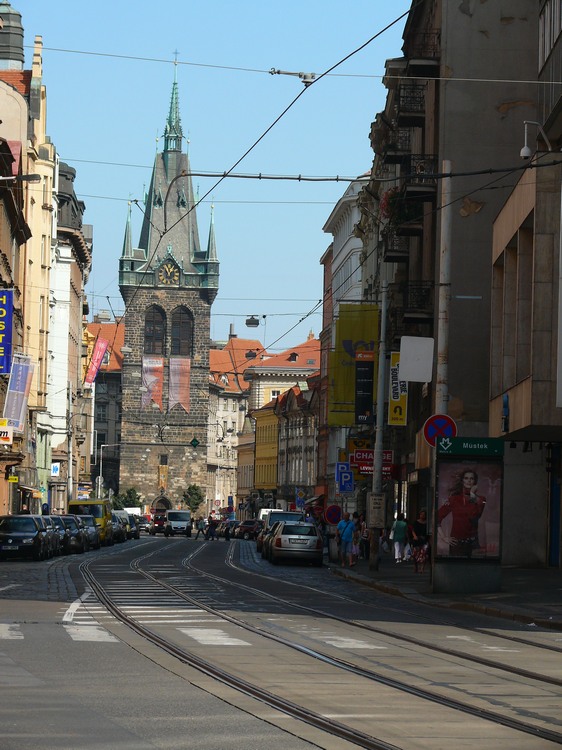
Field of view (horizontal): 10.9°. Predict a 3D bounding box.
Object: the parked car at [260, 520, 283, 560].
[{"bbox_3d":[0.240,6.188,109.800,1.720,1.450,4.250,2,-3,-2],"label":"parked car"}]

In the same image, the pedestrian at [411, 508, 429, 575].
[{"bbox_3d":[3.728,4.476,79.000,0.500,1.660,0.360,1,-3,6],"label":"pedestrian"}]

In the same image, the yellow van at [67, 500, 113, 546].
[{"bbox_3d":[-9.882,7.649,152.000,1.950,2.250,5.000,1,-3,-1],"label":"yellow van"}]

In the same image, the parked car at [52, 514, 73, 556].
[{"bbox_3d":[-8.700,5.979,110.000,1.740,1.460,4.300,0,-3,0],"label":"parked car"}]

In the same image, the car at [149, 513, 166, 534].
[{"bbox_3d":[-9.859,12.333,241.000,1.700,1.560,4.100,0,-3,-1],"label":"car"}]

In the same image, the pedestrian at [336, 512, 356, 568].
[{"bbox_3d":[2.022,5.002,90.500,0.560,1.700,0.380,1,-3,-1],"label":"pedestrian"}]

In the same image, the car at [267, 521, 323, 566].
[{"bbox_3d":[0.507,5.502,96.300,1.660,1.450,4.230,1,-3,-1],"label":"car"}]

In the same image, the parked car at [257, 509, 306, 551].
[{"bbox_3d":[0.120,6.941,130.000,1.800,1.750,4.400,0,-3,-1],"label":"parked car"}]

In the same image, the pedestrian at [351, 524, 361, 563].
[{"bbox_3d":[2.406,5.413,94.500,0.420,1.300,0.320,1,-3,-1],"label":"pedestrian"}]

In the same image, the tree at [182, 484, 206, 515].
[{"bbox_3d":[-11.371,17.122,385.000,3.100,5.500,3.100,0,-3,0],"label":"tree"}]

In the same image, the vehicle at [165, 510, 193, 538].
[{"bbox_3d":[-8.691,12.612,250.500,2.050,2.270,5.300,1,-3,-1],"label":"vehicle"}]

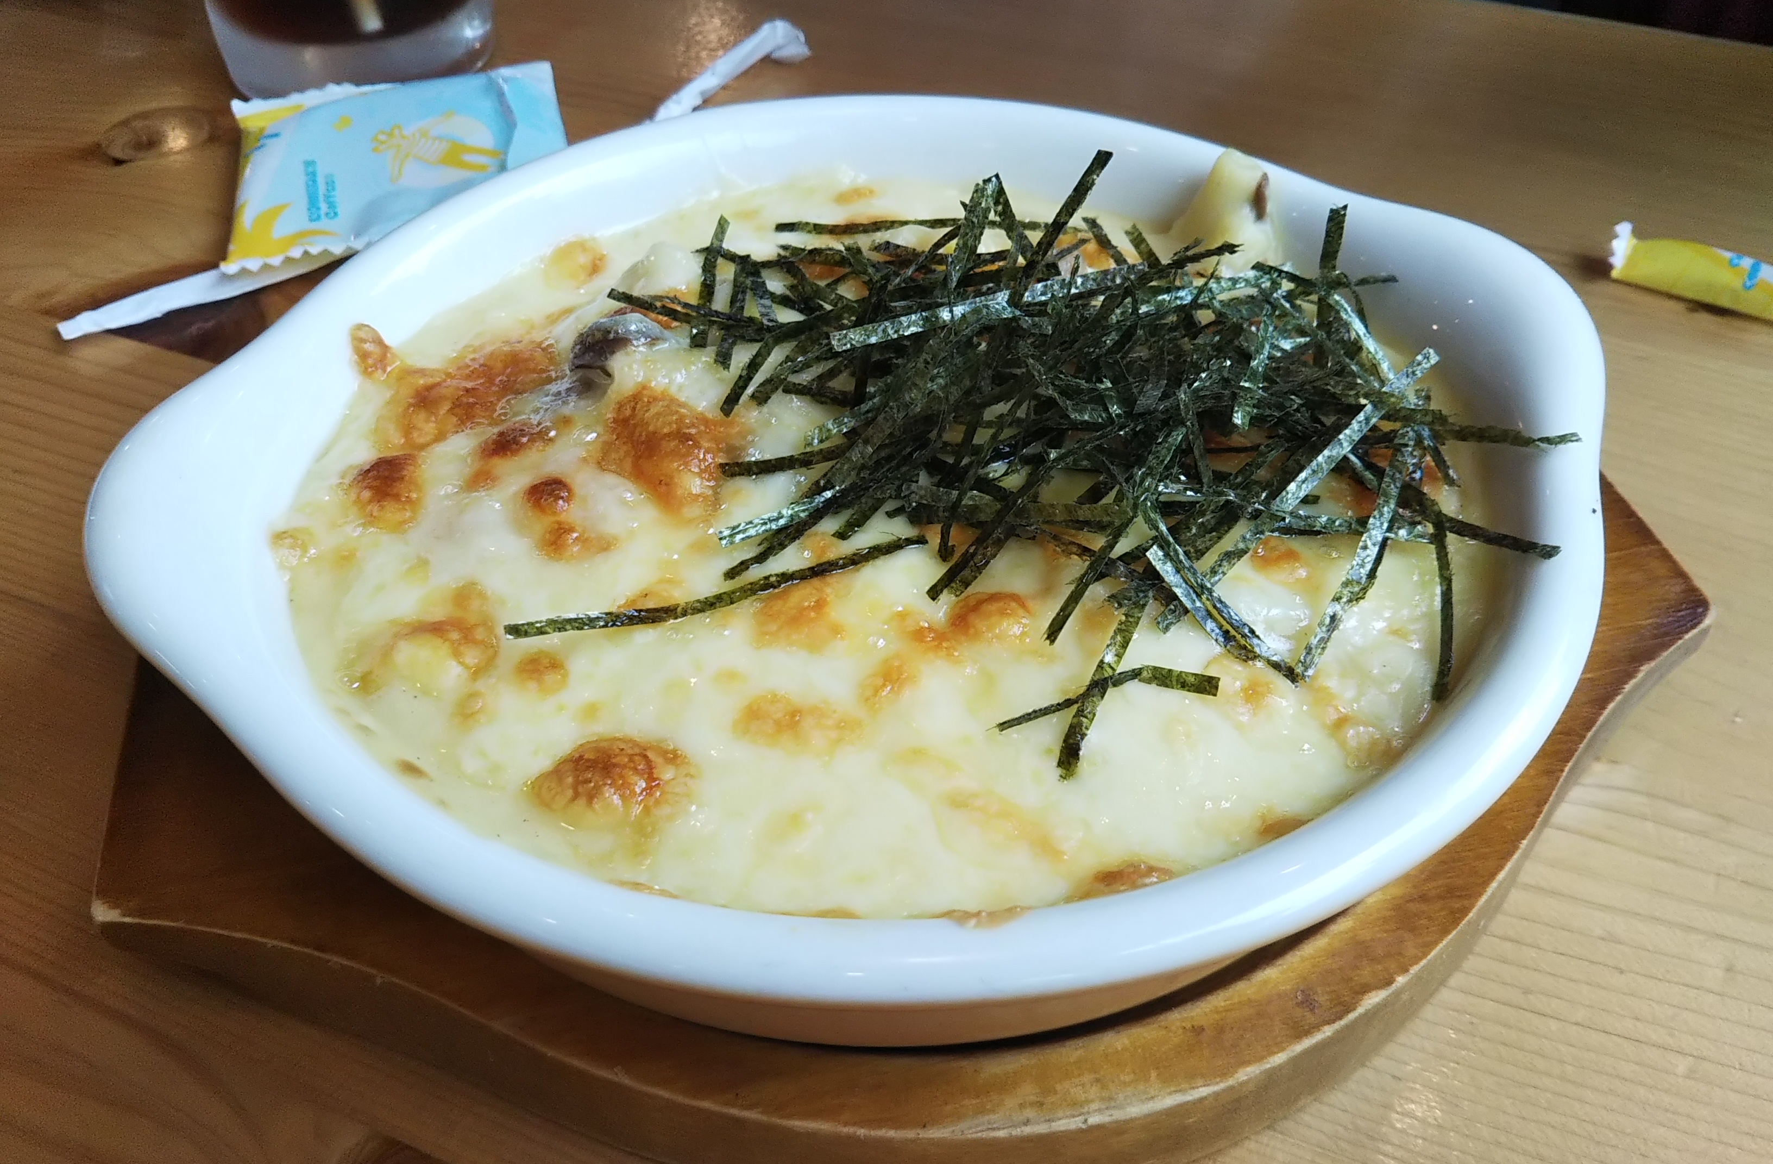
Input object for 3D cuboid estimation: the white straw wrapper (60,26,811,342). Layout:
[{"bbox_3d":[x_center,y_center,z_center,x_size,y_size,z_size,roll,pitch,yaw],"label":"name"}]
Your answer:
[{"bbox_3d":[-0.087,-0.095,0.343,0.194,0.011,0.018,-32,51,-31],"label":"white straw wrapper"}]

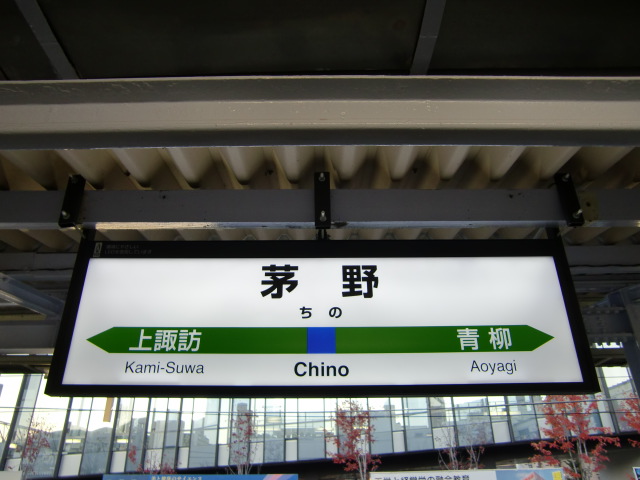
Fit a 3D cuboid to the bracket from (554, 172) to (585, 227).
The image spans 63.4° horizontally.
[{"bbox_3d":[0.949,-0.148,1.985,0.056,0.220,0.043,0,-28,0],"label":"bracket"}]

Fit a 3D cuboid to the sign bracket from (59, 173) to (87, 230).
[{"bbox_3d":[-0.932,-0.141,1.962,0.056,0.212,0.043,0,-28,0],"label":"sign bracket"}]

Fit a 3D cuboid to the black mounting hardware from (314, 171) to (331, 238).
[{"bbox_3d":[0.011,-0.130,1.981,0.058,0.263,0.070,0,-28,0],"label":"black mounting hardware"}]

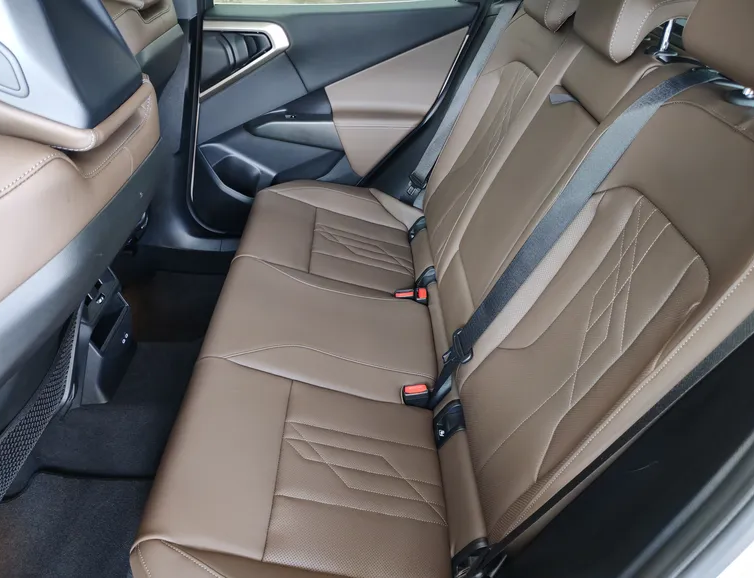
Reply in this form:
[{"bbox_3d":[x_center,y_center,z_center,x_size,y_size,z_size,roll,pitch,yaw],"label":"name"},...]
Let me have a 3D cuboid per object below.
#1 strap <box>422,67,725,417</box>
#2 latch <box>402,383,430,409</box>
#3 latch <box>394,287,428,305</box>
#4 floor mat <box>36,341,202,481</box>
[{"bbox_3d":[0.268,-0.046,0.987,0.055,0.740,0.110,26,36,-8],"label":"strap"},{"bbox_3d":[0.076,0.209,1.163,0.052,0.048,0.032,1,34,-2],"label":"latch"},{"bbox_3d":[0.085,0.019,1.458,0.084,0.042,0.046,1,34,-2],"label":"latch"},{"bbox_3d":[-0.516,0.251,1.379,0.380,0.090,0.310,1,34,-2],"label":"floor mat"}]

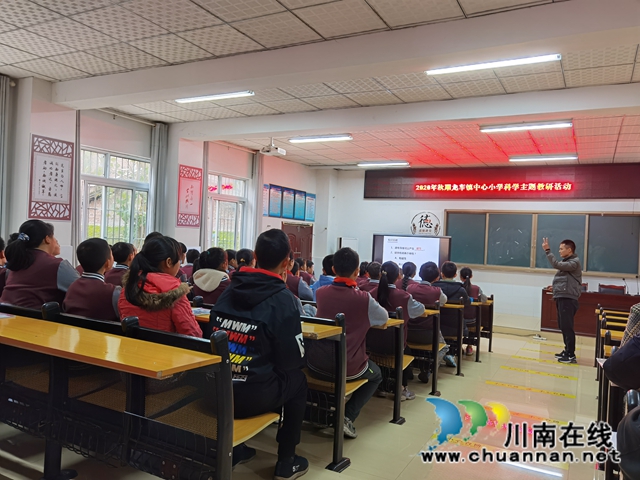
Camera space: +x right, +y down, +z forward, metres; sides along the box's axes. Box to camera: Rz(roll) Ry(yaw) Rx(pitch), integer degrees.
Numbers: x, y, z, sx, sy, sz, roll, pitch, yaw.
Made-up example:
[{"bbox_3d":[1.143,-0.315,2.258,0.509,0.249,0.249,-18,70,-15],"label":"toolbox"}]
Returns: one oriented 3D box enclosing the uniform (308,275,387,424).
[{"bbox_3d":[0.193,0.691,3.009,0.460,0.930,0.610,3,1,29],"label":"uniform"}]

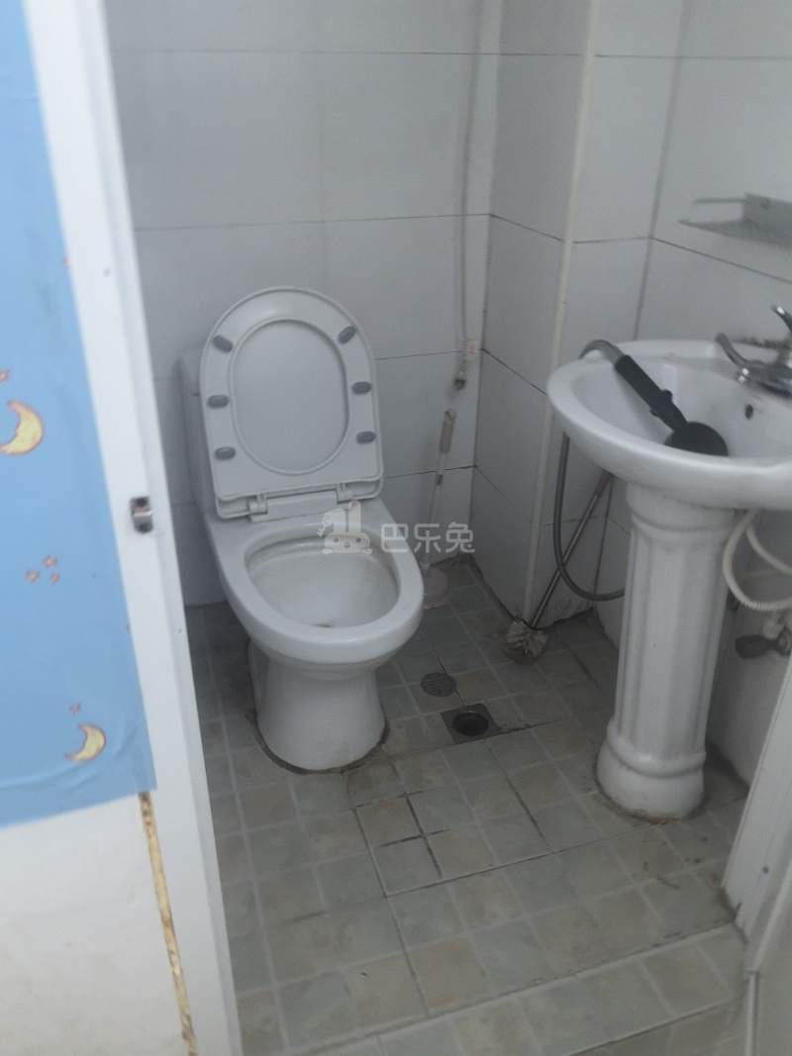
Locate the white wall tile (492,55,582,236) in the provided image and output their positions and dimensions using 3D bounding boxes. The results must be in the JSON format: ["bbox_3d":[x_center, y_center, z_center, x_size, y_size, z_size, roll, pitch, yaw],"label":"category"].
[{"bbox_3d":[0.264,-0.742,1.600,0.010,0.296,0.312,-9,31,-16],"label":"white wall tile"}]

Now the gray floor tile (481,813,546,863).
[{"bbox_3d":[0.203,0.543,1.433,0.091,0.010,0.087,-8,30,-15],"label":"gray floor tile"}]

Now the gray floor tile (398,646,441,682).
[{"bbox_3d":[0.059,0.310,1.842,0.095,0.010,0.095,-8,30,-15],"label":"gray floor tile"}]

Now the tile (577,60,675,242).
[{"bbox_3d":[0.414,-0.690,1.516,0.163,0.301,0.010,-9,31,-16],"label":"tile"}]

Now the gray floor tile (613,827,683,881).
[{"bbox_3d":[0.429,0.563,1.411,0.096,0.010,0.096,-8,29,-16],"label":"gray floor tile"}]

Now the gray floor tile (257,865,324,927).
[{"bbox_3d":[-0.172,0.598,1.338,0.093,0.010,0.093,-8,31,-15],"label":"gray floor tile"}]

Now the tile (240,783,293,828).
[{"bbox_3d":[-0.235,0.511,1.509,0.092,0.010,0.092,-8,29,-15],"label":"tile"}]

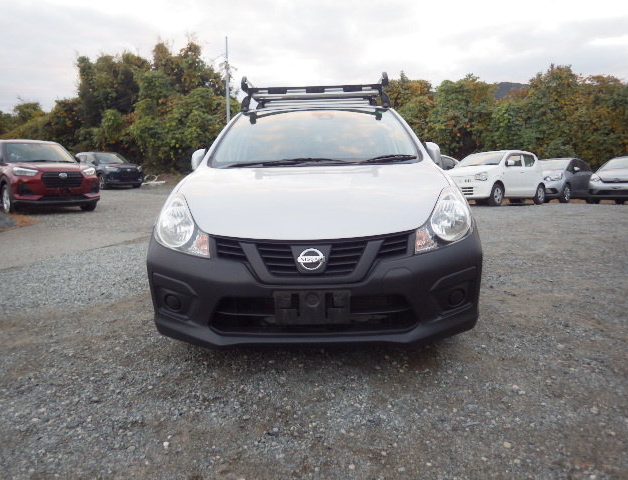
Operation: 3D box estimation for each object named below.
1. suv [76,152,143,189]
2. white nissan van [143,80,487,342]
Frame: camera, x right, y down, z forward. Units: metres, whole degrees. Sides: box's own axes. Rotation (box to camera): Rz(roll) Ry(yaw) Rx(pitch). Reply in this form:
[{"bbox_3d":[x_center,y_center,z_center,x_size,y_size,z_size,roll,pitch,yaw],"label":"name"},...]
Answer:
[{"bbox_3d":[-9.420,-3.160,20.900,3.995,1.620,1.695,8,12,39],"label":"suv"},{"bbox_3d":[0.030,-0.505,4.170,1.710,1.700,4.395,-1,9,2],"label":"white nissan van"}]

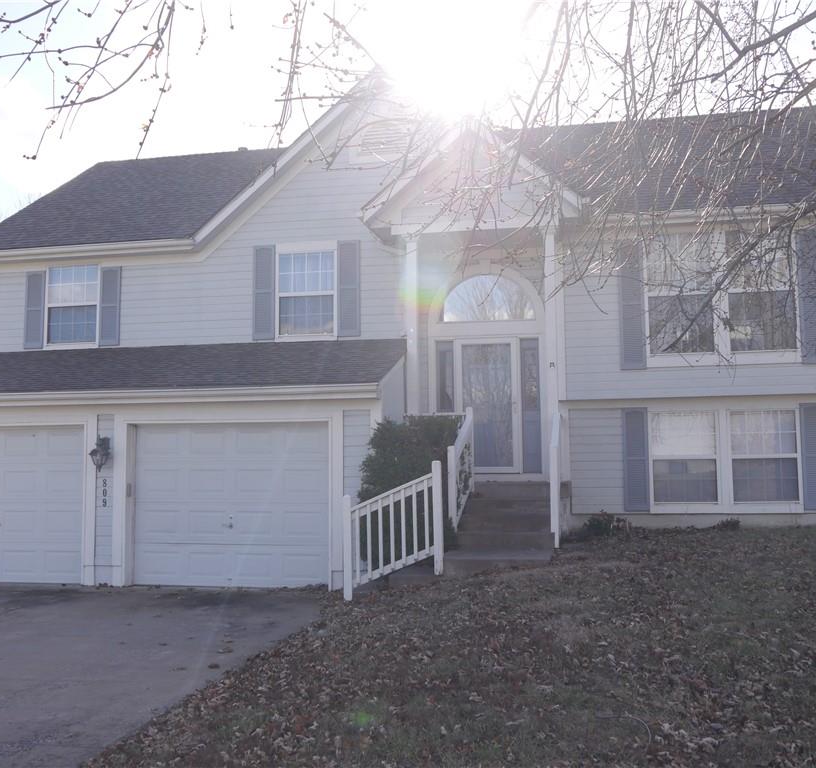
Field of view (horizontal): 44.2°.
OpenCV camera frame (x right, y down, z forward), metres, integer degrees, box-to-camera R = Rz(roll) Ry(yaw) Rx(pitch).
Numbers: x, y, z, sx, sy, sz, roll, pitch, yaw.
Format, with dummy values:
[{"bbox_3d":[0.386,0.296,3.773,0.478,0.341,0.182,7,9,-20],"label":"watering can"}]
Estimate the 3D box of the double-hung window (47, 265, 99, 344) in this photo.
[{"bbox_3d":[-5.488,-1.311,16.453,0.940,1.308,0.090,-1,-5,12],"label":"double-hung window"}]

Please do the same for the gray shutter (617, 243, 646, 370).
[{"bbox_3d":[3.233,-1.127,14.519,0.365,1.874,0.045,-1,-5,12],"label":"gray shutter"}]

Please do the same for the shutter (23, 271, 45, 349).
[{"bbox_3d":[-6.169,-1.216,16.569,0.365,1.295,0.045,-1,-5,12],"label":"shutter"}]

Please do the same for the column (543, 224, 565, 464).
[{"bbox_3d":[1.981,-0.428,13.830,0.180,3.545,0.180,-1,-5,12],"label":"column"}]

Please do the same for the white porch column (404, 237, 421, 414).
[{"bbox_3d":[0.079,-0.369,14.230,0.180,3.525,0.180,-1,-5,12],"label":"white porch column"}]

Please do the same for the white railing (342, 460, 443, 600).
[{"bbox_3d":[-0.170,1.703,11.636,1.150,1.600,0.100,-1,-5,12],"label":"white railing"}]

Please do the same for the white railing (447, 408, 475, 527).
[{"bbox_3d":[0.707,1.081,13.126,0.100,1.640,1.680,-1,-5,12],"label":"white railing"}]

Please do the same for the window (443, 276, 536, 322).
[{"bbox_3d":[1.230,-1.311,15.372,1.470,0.734,0.090,-1,-5,12],"label":"window"}]

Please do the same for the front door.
[{"bbox_3d":[1.234,0.342,15.224,0.950,2.017,0.080,-1,-5,12],"label":"front door"}]

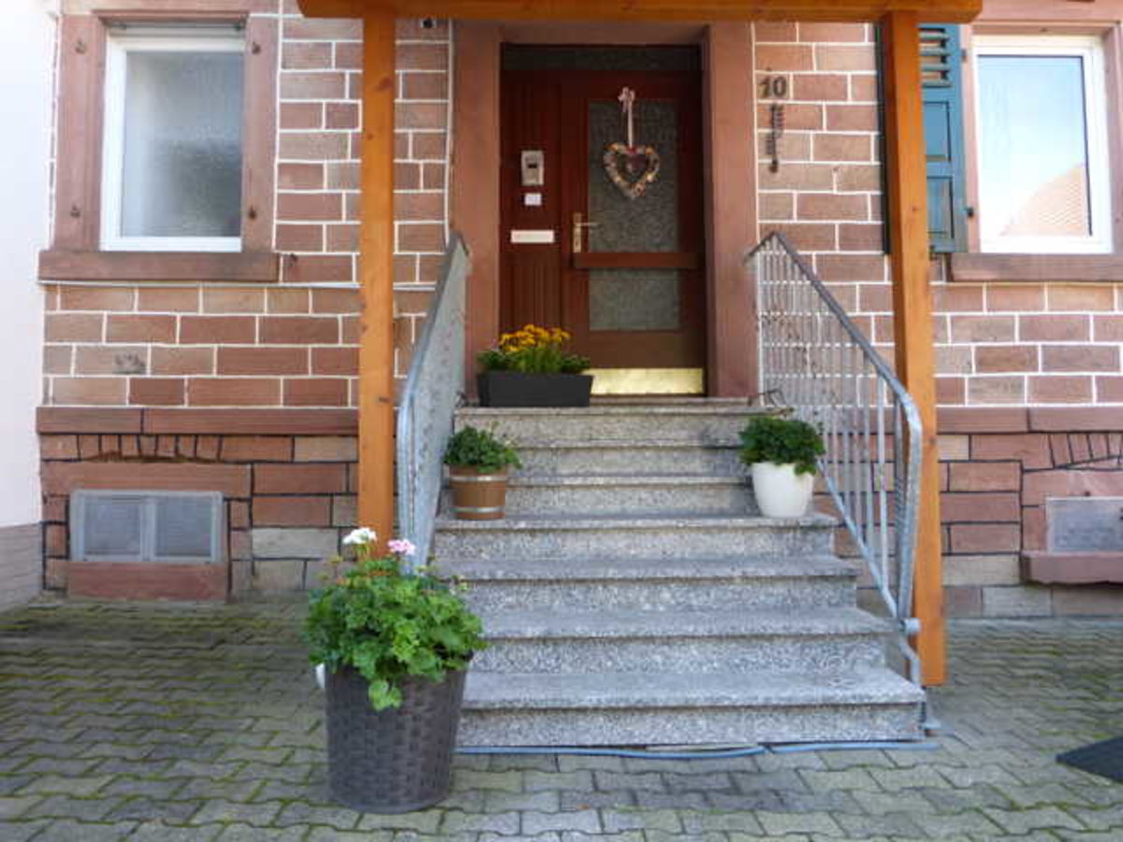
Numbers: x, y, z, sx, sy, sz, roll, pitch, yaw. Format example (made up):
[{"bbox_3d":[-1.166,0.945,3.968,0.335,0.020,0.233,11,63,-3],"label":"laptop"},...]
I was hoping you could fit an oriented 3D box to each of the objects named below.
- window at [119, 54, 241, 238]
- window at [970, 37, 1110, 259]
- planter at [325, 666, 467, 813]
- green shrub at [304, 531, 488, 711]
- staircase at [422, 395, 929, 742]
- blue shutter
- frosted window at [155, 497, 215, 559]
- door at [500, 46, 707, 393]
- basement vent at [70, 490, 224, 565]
[{"bbox_3d":[-2.407,-1.766,5.164,0.769,1.228,0.060,0,-3,-1],"label":"window"},{"bbox_3d":[3.117,-1.805,5.296,0.904,1.446,0.080,0,-3,-1],"label":"window"},{"bbox_3d":[-0.477,0.866,2.337,0.410,0.375,0.410,0,-3,-1],"label":"planter"},{"bbox_3d":[-0.477,0.548,2.339,0.518,0.461,0.496,0,-3,-1],"label":"green shrub"},{"bbox_3d":[0.313,0.512,3.798,1.712,1.249,2.216,0,-3,-1],"label":"staircase"},{"bbox_3d":[2.260,-1.778,5.070,0.502,1.482,0.045,0,-3,-1],"label":"blue shutter"},{"bbox_3d":[-2.264,0.640,4.895,0.357,0.370,0.040,0,-3,-1],"label":"frosted window"},{"bbox_3d":[0.267,-1.314,5.248,1.311,2.283,0.090,0,-3,-1],"label":"door"},{"bbox_3d":[-2.488,0.643,4.877,0.909,0.446,0.070,0,-3,-1],"label":"basement vent"}]

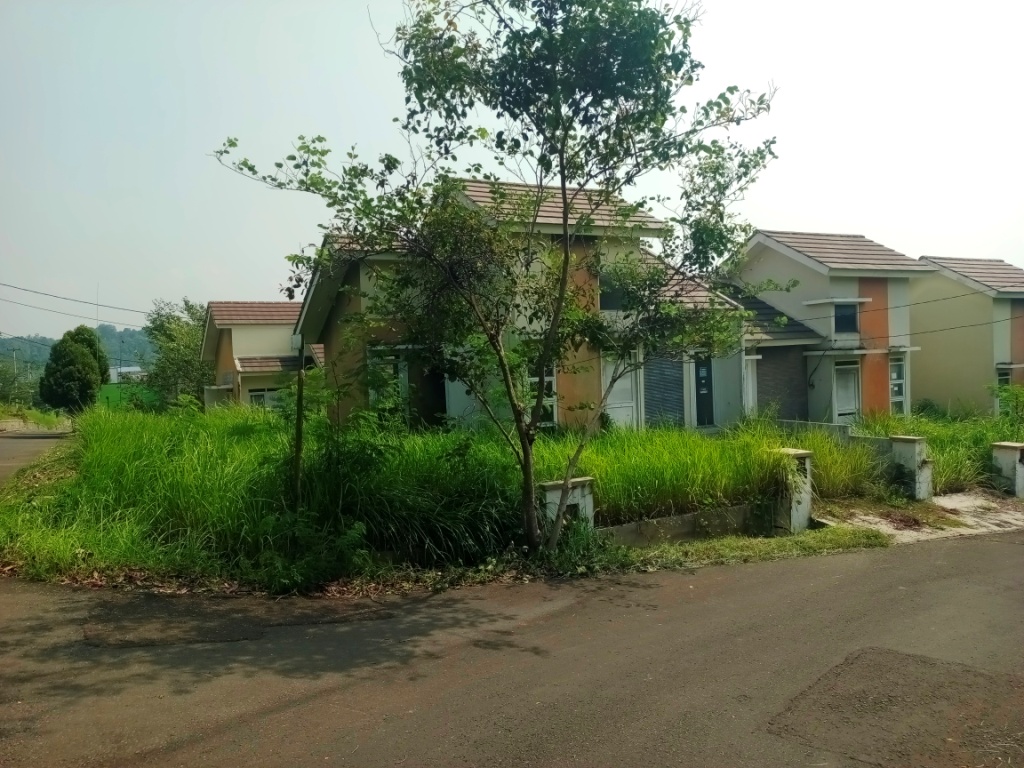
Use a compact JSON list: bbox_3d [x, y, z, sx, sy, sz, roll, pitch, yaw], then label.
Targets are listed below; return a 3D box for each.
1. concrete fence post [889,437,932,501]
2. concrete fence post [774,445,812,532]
[{"bbox_3d":[6.725,1.408,12.466,0.412,0.991,0.480,-3,2,-24],"label":"concrete fence post"},{"bbox_3d":[4.298,1.647,11.399,0.420,1.168,0.500,-3,2,-24],"label":"concrete fence post"}]

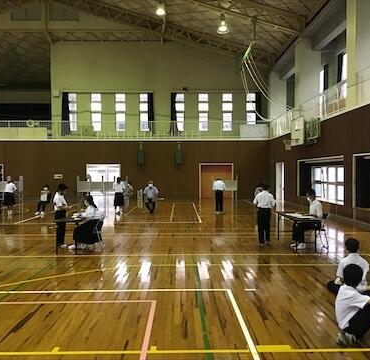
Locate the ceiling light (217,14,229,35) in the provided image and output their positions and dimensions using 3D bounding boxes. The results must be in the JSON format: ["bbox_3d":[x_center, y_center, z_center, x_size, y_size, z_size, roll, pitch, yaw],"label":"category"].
[{"bbox_3d":[1.826,-7.415,20.500,0.550,0.930,0.550,0,1,-1],"label":"ceiling light"}]

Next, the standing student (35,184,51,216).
[{"bbox_3d":[-5.581,0.755,16.945,0.470,1.180,0.550,0,1,23],"label":"standing student"}]

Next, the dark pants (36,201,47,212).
[{"bbox_3d":[-5.648,1.057,16.957,0.380,0.480,0.480,0,1,23],"label":"dark pants"}]

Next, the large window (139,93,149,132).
[{"bbox_3d":[-2.553,-4.286,27.300,0.640,2.500,0.150,0,1,-1],"label":"large window"}]

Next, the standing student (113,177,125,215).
[{"bbox_3d":[-2.697,0.630,17.700,0.480,1.530,0.360,0,1,3],"label":"standing student"}]

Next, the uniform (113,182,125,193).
[{"bbox_3d":[-2.572,0.294,16.878,0.460,0.420,0.270,0,1,3],"label":"uniform"}]

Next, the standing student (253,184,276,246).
[{"bbox_3d":[1.849,0.803,10.000,0.510,1.420,0.360,0,1,7],"label":"standing student"}]

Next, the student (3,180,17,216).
[{"bbox_3d":[-6.932,0.678,17.064,0.500,1.330,0.400,0,1,9],"label":"student"}]

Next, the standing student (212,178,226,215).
[{"bbox_3d":[1.431,0.636,18.100,0.520,1.460,0.420,0,1,3],"label":"standing student"}]

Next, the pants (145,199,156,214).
[{"bbox_3d":[-1.381,1.083,17.365,0.450,0.560,0.550,0,1,0],"label":"pants"}]

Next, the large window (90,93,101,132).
[{"bbox_3d":[-5.645,-4.286,27.300,0.720,2.500,0.150,0,1,-1],"label":"large window"}]

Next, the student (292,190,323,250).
[{"bbox_3d":[2.698,0.848,9.455,0.720,1.290,0.480,0,1,-5],"label":"student"}]

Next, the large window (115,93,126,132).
[{"bbox_3d":[-4.168,-4.396,28.000,0.650,2.480,0.120,0,1,-1],"label":"large window"}]

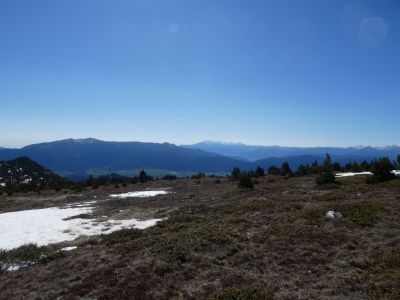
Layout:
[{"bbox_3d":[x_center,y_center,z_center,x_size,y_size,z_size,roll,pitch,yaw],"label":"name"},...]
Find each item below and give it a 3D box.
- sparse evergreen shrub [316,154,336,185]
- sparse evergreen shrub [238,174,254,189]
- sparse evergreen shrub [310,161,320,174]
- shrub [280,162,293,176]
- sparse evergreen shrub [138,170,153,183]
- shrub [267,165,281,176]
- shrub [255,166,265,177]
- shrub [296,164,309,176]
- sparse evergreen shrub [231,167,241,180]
[{"bbox_3d":[10.016,1.527,22.000,1.550,2.420,1.470,0,0,0],"label":"sparse evergreen shrub"},{"bbox_3d":[3.179,2.175,19.000,1.040,0.920,0.990,0,0,0],"label":"sparse evergreen shrub"},{"bbox_3d":[16.661,2.560,40.000,1.300,1.950,1.230,0,0,0],"label":"sparse evergreen shrub"},{"bbox_3d":[11.262,2.519,36.000,1.360,1.790,1.290,0,0,0],"label":"shrub"},{"bbox_3d":[-7.108,3.440,36.000,1.620,1.560,1.540,0,0,0],"label":"sparse evergreen shrub"},{"bbox_3d":[9.639,2.694,36.000,1.750,1.360,1.660,0,0,0],"label":"shrub"},{"bbox_3d":[7.406,2.667,34.000,1.080,1.290,1.030,0,0,0],"label":"shrub"},{"bbox_3d":[13.242,2.661,36.000,1.430,1.560,1.360,0,0,0],"label":"shrub"},{"bbox_3d":[3.660,2.398,28.000,0.960,1.260,0.910,0,0,0],"label":"sparse evergreen shrub"}]

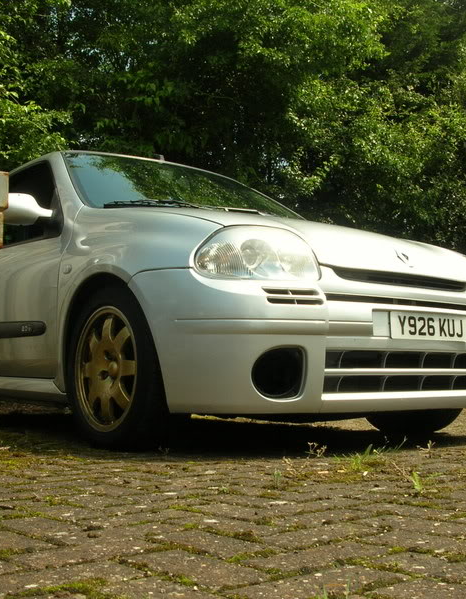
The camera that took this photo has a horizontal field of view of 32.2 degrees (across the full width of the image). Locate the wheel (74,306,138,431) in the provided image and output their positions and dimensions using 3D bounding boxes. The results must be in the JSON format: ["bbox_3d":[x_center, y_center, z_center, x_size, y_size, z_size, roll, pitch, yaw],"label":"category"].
[{"bbox_3d":[-0.370,0.245,2.838,0.175,0.425,0.424,4,-6,-37],"label":"wheel"}]

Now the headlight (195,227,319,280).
[{"bbox_3d":[0.065,-0.159,2.546,0.345,0.220,0.280,4,-6,-37],"label":"headlight"}]

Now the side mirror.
[{"bbox_3d":[-0.828,-0.368,3.246,0.220,0.135,0.130,4,-6,-37],"label":"side mirror"}]

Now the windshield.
[{"bbox_3d":[-0.191,-0.513,3.862,1.360,0.130,0.830,4,26,-37],"label":"windshield"}]

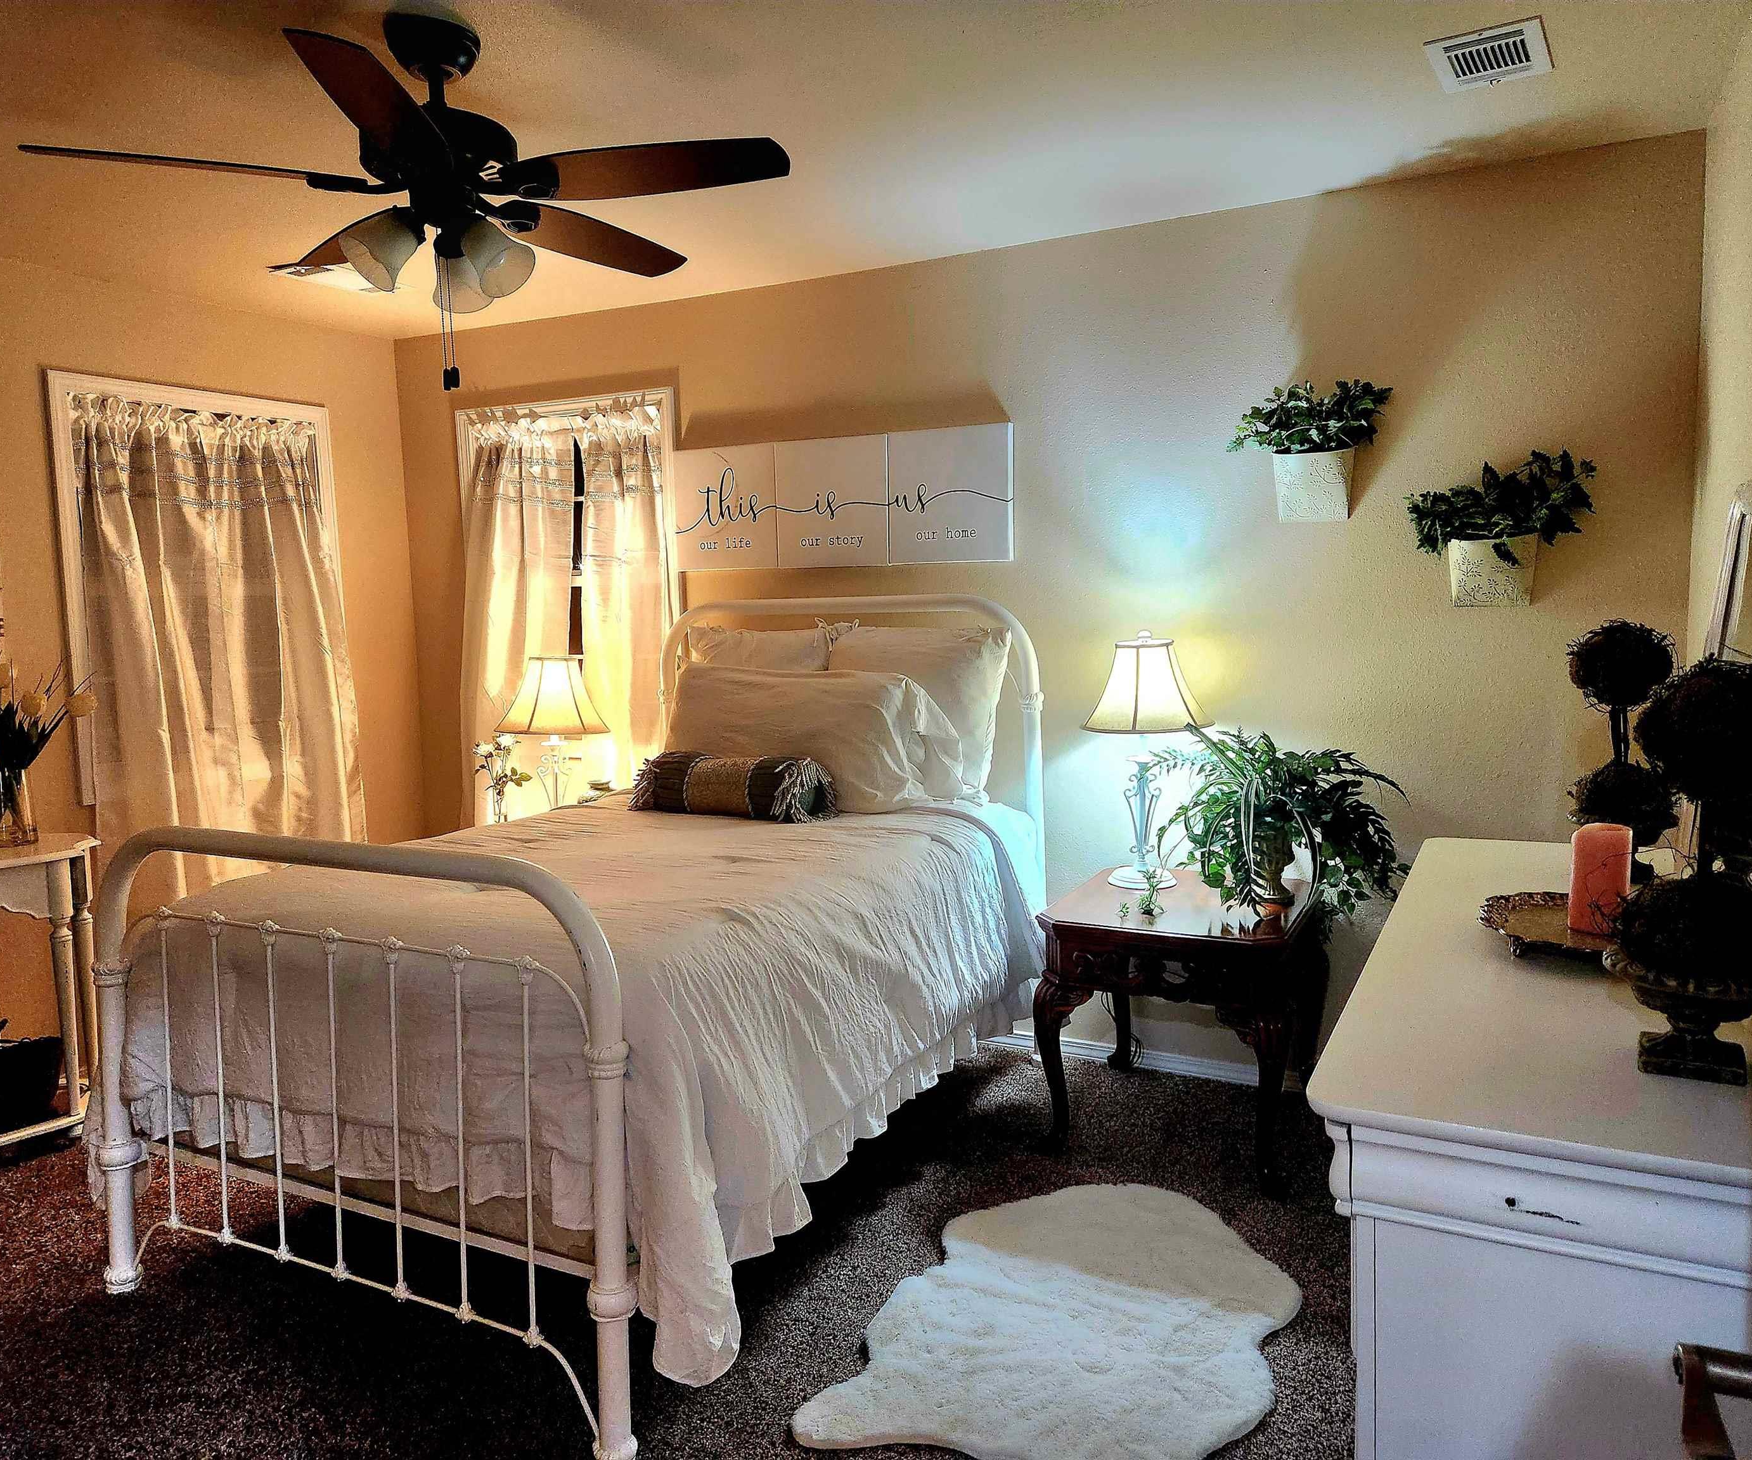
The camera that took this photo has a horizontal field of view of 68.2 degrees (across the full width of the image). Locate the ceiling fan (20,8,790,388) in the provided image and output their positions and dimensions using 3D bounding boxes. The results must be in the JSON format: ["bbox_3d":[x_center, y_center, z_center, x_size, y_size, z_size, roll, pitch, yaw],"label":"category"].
[{"bbox_3d":[-0.778,-0.938,2.327,1.290,0.628,1.290,2,7,28],"label":"ceiling fan"}]

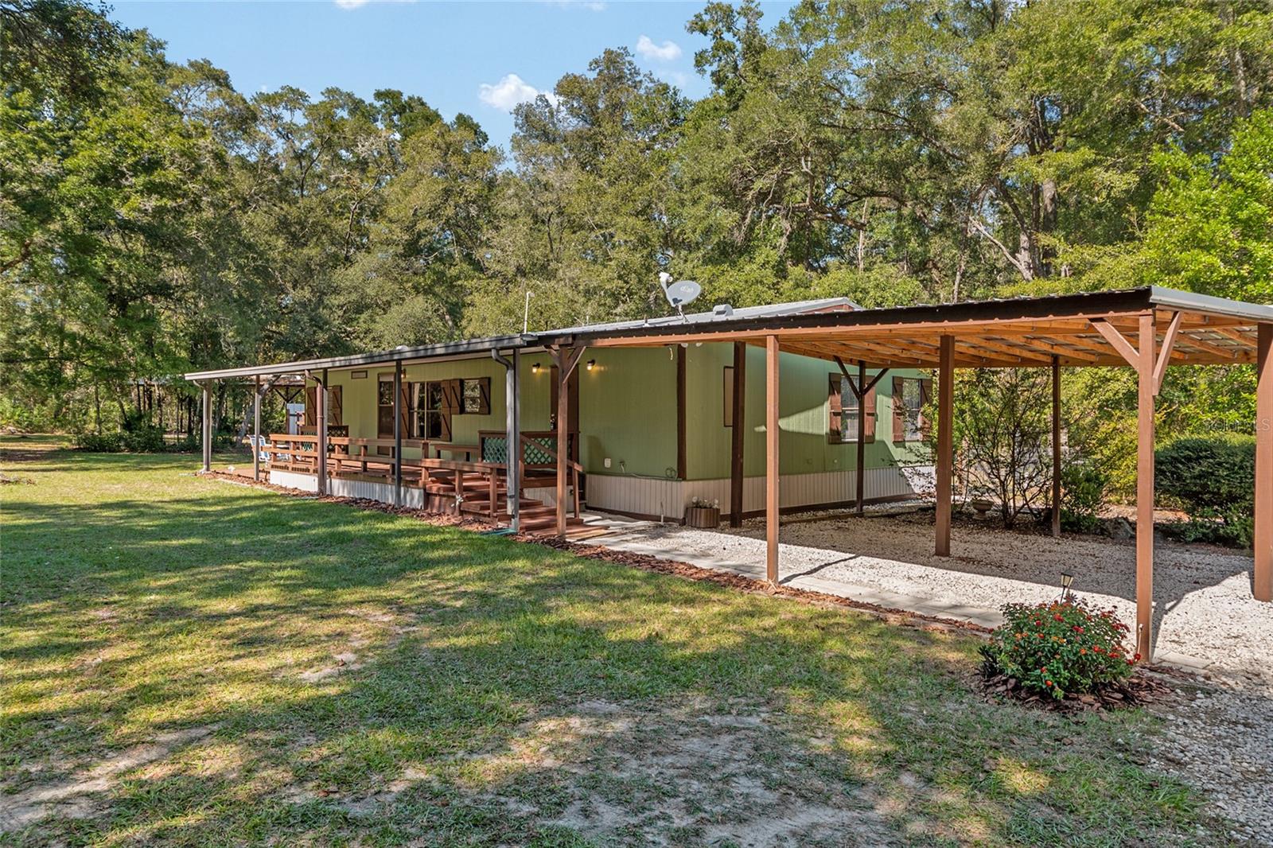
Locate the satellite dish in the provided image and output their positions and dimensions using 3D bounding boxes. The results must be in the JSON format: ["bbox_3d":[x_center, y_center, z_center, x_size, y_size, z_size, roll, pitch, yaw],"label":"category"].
[{"bbox_3d":[0.668,-1.981,13.100,0.620,0.760,0.620,1,1,43],"label":"satellite dish"}]

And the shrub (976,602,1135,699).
[{"bbox_3d":[2.890,1.487,5.820,0.980,0.570,1.050,0,1,-42],"label":"shrub"}]

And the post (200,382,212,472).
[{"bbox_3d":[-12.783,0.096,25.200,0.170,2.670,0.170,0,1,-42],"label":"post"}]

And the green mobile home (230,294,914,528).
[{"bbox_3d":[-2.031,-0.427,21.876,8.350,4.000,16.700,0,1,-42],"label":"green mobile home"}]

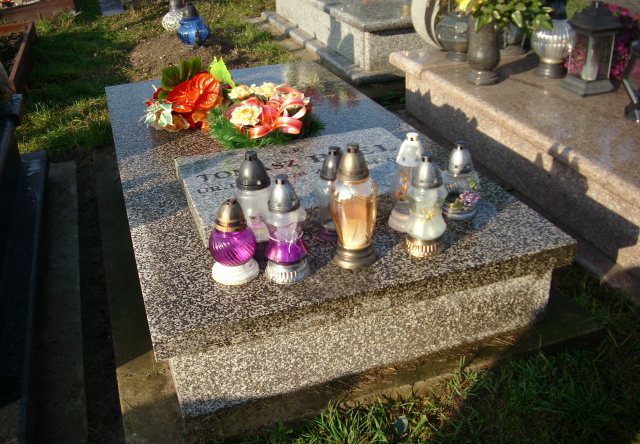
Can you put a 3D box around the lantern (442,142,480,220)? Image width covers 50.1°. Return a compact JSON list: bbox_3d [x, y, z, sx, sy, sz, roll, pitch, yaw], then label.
[{"bbox_3d":[0.378,-0.114,1.811,0.100,0.196,0.100,-3,27,1],"label":"lantern"}]

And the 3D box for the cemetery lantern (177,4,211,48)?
[{"bbox_3d":[-0.838,-1.305,4.529,0.219,0.265,0.219,-7,27,-8],"label":"cemetery lantern"}]

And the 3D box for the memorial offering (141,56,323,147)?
[{"bbox_3d":[-0.322,-0.466,2.627,0.636,0.212,0.382,1,27,8],"label":"memorial offering"}]

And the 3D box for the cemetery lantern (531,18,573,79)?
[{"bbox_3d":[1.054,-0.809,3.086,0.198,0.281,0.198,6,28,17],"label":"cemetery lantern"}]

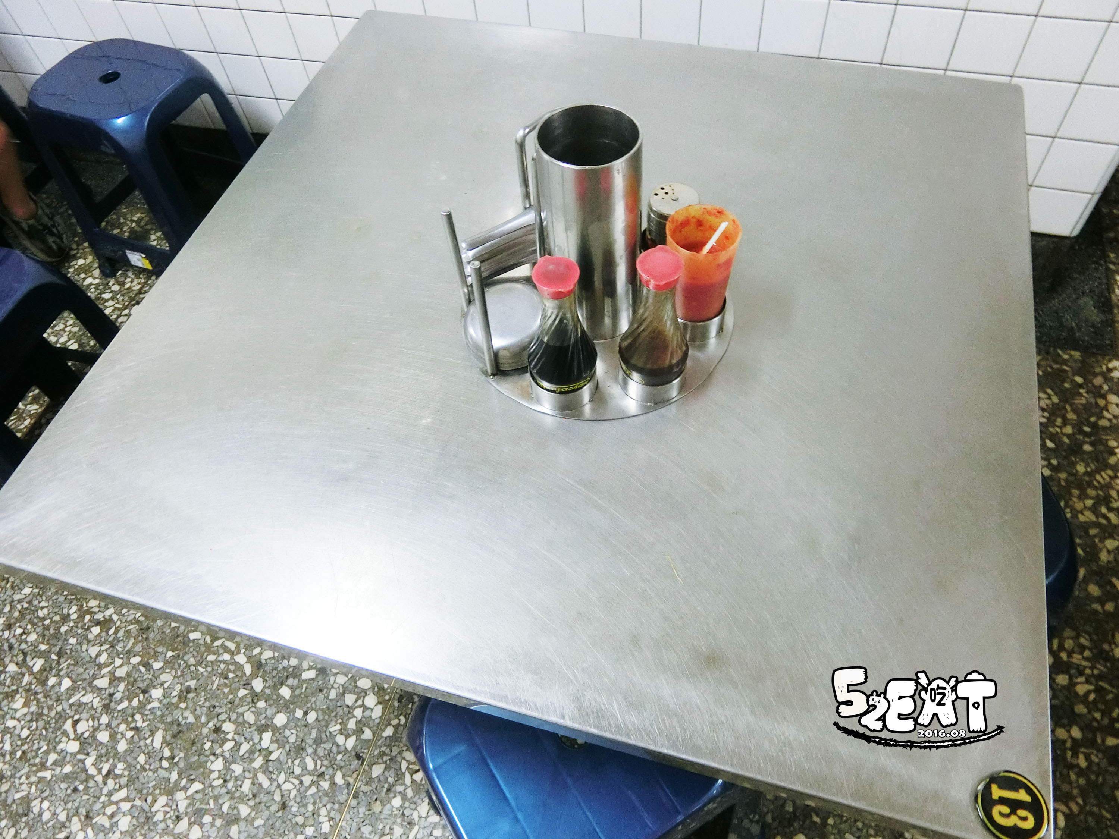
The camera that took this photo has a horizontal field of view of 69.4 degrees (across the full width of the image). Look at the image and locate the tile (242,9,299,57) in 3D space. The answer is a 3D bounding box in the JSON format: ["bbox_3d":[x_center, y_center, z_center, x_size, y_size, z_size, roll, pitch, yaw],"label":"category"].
[{"bbox_3d":[-0.631,-0.841,1.770,0.108,0.108,0.008,11,57,12],"label":"tile"}]

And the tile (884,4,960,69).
[{"bbox_3d":[0.627,-0.657,1.397,0.108,0.108,0.008,11,57,12],"label":"tile"}]

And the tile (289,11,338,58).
[{"bbox_3d":[-0.525,-0.821,1.746,0.108,0.108,0.008,11,57,12],"label":"tile"}]

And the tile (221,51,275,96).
[{"bbox_3d":[-0.728,-0.800,1.883,0.108,0.108,0.008,11,57,12],"label":"tile"}]

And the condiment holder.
[{"bbox_3d":[0.030,-0.173,0.742,0.280,0.210,0.280,1,56,6],"label":"condiment holder"}]

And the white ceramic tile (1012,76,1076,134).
[{"bbox_3d":[0.846,-0.555,1.440,0.108,0.108,0.008,11,57,12],"label":"white ceramic tile"}]

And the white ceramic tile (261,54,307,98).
[{"bbox_3d":[-0.623,-0.780,1.860,0.108,0.108,0.008,11,57,12],"label":"white ceramic tile"}]

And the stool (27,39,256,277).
[{"bbox_3d":[-0.903,-0.568,1.842,0.360,0.462,0.345,19,59,17],"label":"stool"}]

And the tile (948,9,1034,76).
[{"bbox_3d":[0.732,-0.637,1.373,0.108,0.108,0.008,11,57,12],"label":"tile"}]

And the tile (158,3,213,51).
[{"bbox_3d":[-0.842,-0.882,1.817,0.108,0.108,0.008,11,57,12],"label":"tile"}]

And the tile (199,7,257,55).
[{"bbox_3d":[-0.736,-0.862,1.794,0.108,0.108,0.008,11,57,12],"label":"tile"}]

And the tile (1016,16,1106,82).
[{"bbox_3d":[0.838,-0.616,1.350,0.108,0.108,0.008,11,57,12],"label":"tile"}]

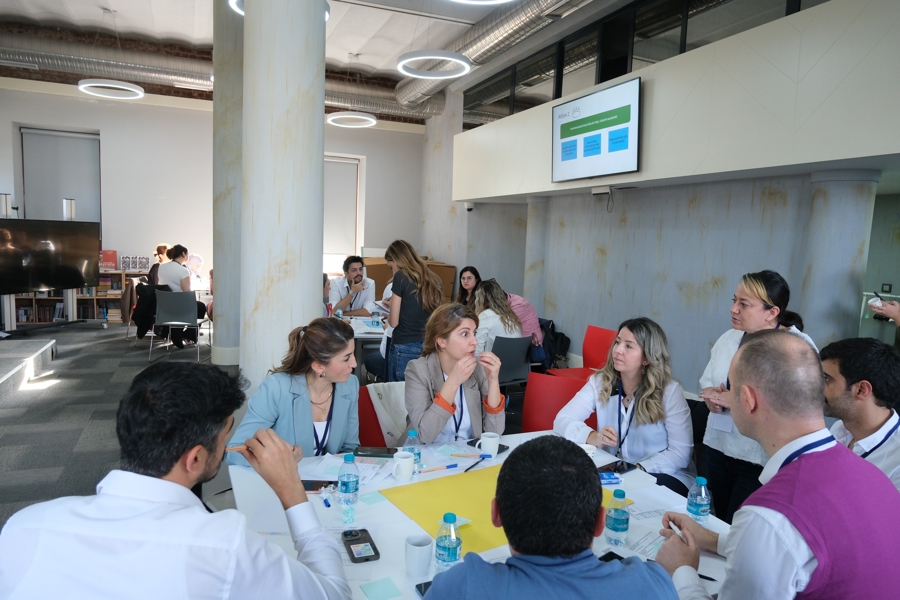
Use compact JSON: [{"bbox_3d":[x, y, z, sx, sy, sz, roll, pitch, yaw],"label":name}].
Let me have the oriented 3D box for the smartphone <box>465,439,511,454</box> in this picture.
[{"bbox_3d":[0.157,0.594,2.458,0.080,0.009,0.158,-4,7,-44],"label":"smartphone"}]

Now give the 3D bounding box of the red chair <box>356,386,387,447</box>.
[{"bbox_3d":[-0.208,0.876,2.987,0.490,0.820,0.530,-1,7,-26],"label":"red chair"}]

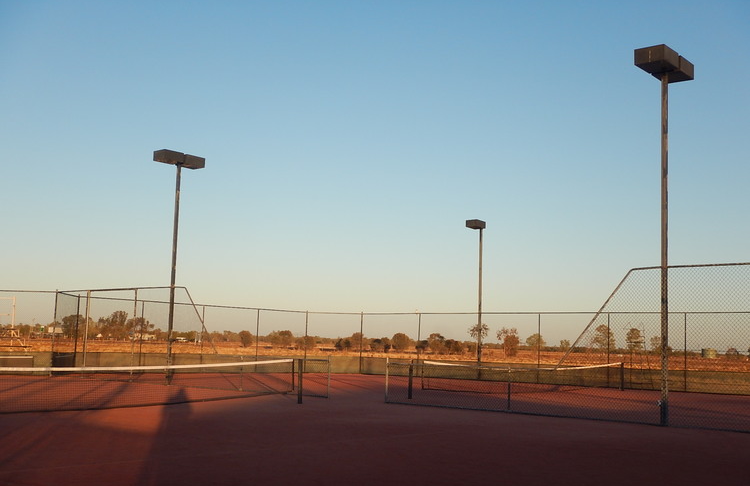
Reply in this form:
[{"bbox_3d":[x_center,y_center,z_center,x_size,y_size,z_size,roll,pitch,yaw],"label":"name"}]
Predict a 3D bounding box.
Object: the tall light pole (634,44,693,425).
[{"bbox_3d":[6.153,-0.114,18.210,0.637,7.795,1.663,-4,-9,40],"label":"tall light pole"}]

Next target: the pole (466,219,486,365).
[{"bbox_3d":[4.943,2.790,42.656,0.637,7.787,0.843,-5,-9,42],"label":"pole"}]

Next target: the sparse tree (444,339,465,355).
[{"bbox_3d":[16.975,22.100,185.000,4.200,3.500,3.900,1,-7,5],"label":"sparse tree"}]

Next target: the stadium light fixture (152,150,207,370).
[{"bbox_3d":[-6.842,0.869,29.500,0.637,7.863,1.663,-5,-9,42],"label":"stadium light fixture"}]

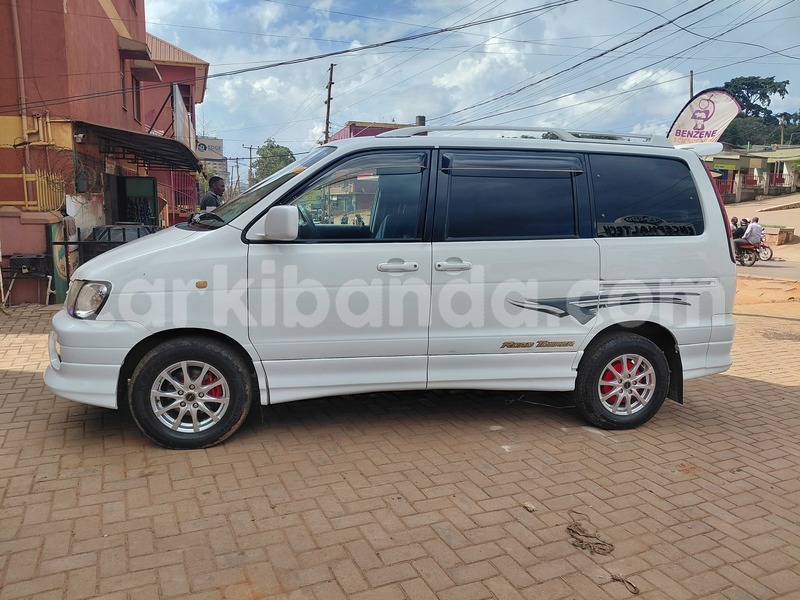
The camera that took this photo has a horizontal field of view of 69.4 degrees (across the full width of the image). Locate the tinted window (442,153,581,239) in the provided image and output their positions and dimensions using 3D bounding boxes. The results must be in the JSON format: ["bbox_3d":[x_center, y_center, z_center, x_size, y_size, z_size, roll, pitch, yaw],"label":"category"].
[{"bbox_3d":[0.697,-0.634,3.538,0.886,0.536,0.060,0,-1,-11],"label":"tinted window"}]

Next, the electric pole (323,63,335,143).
[{"bbox_3d":[-4.350,-9.066,33.741,0.400,9.000,0.300,9,10,17],"label":"electric pole"}]

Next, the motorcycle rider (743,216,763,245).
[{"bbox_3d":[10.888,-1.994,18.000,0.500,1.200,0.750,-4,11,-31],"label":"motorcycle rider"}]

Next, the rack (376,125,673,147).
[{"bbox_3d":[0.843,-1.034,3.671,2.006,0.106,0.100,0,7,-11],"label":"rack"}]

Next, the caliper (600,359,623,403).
[{"bbox_3d":[1.409,0.535,3.841,0.135,0.270,0.085,0,10,-12],"label":"caliper"}]

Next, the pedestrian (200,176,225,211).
[{"bbox_3d":[-2.293,-0.678,7.137,0.360,1.660,0.460,0,10,-12],"label":"pedestrian"}]

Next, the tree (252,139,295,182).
[{"bbox_3d":[-12.819,-12.364,58.611,4.500,7.400,4.500,2,10,0],"label":"tree"}]

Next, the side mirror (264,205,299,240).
[{"bbox_3d":[-0.618,-0.406,3.027,0.165,0.190,0.200,0,10,-12],"label":"side mirror"}]

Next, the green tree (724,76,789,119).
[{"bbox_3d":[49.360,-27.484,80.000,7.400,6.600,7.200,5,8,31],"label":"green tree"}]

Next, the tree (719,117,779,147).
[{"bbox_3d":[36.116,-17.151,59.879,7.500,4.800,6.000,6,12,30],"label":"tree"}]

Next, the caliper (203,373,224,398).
[{"bbox_3d":[-1.086,0.498,3.365,0.131,0.169,0.090,0,7,-11],"label":"caliper"}]

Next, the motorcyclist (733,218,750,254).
[{"bbox_3d":[11.821,-2.198,20.000,0.700,1.260,0.520,6,8,36],"label":"motorcyclist"}]

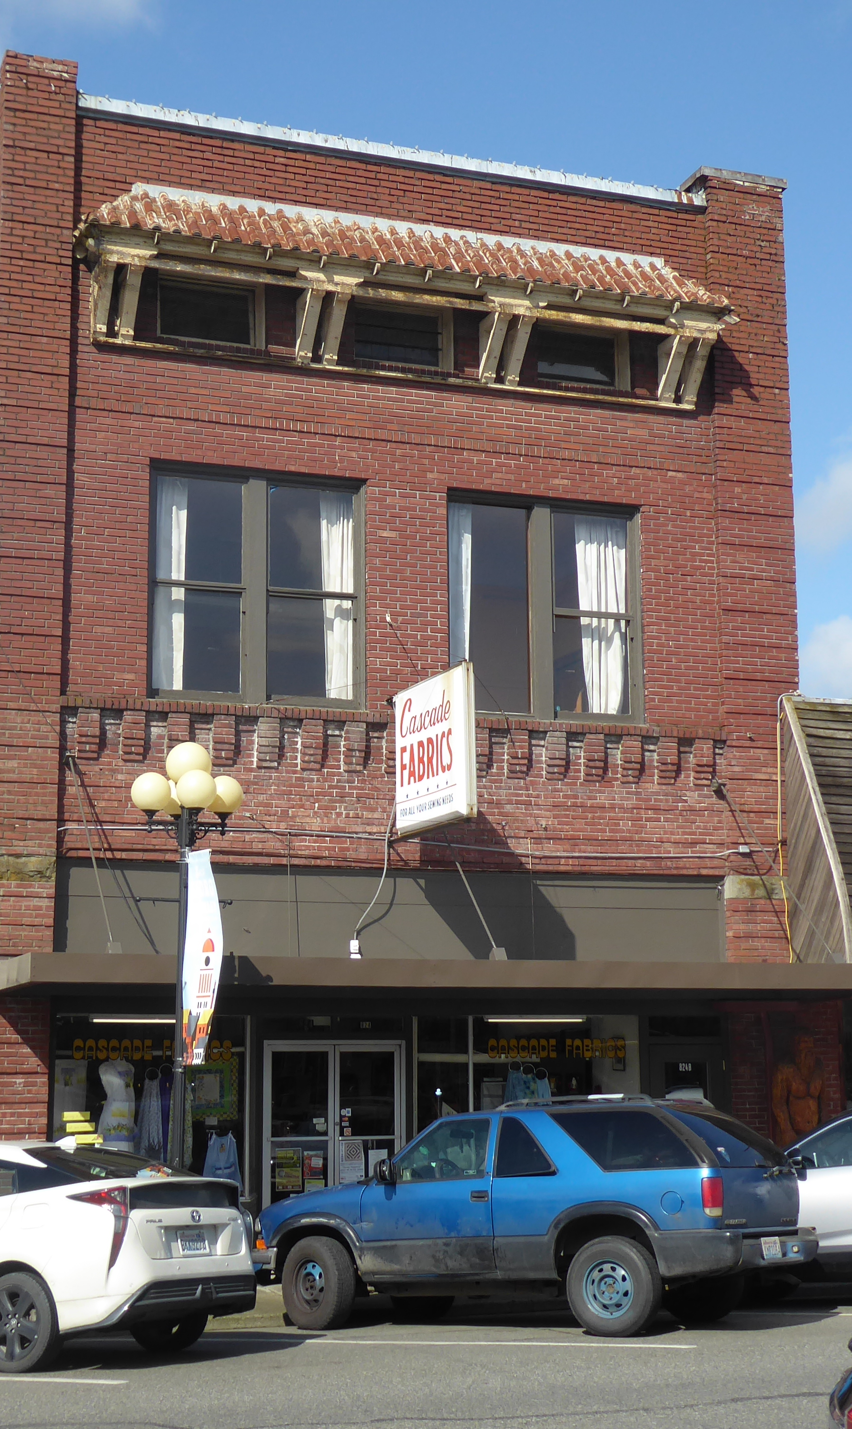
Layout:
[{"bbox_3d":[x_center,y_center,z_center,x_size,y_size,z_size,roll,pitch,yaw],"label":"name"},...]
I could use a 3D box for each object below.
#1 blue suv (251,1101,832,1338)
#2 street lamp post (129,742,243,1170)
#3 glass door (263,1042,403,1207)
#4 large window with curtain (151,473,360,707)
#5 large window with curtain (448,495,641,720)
[{"bbox_3d":[0.755,3.940,16.929,4.450,1.700,1.760,-7,-12,28],"label":"blue suv"},{"bbox_3d":[-2.003,2.551,17.946,0.950,4.700,0.950,4,-10,-22],"label":"street lamp post"},{"bbox_3d":[-0.921,4.341,21.817,1.518,2.017,0.100,3,-9,-21],"label":"glass door"},{"bbox_3d":[-1.705,-1.279,21.566,2.250,2.344,0.200,4,-10,-22],"label":"large window with curtain"},{"bbox_3d":[1.279,-1.151,22.508,2.257,2.300,0.150,3,-9,-21],"label":"large window with curtain"}]

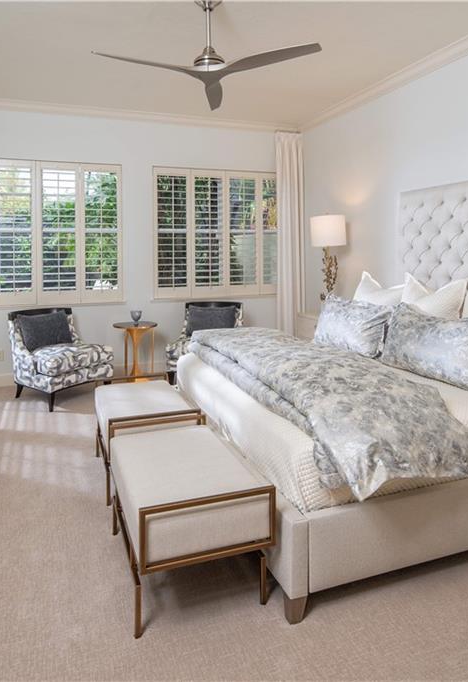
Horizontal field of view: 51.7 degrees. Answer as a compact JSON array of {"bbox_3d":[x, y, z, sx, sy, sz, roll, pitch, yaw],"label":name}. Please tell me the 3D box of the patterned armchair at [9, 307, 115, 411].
[{"bbox_3d":[-1.690,0.124,4.755,0.773,0.810,0.710,6,9,37],"label":"patterned armchair"}]

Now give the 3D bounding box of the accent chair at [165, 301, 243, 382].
[{"bbox_3d":[-0.310,0.013,5.285,0.662,0.778,0.759,2,10,13],"label":"accent chair"}]

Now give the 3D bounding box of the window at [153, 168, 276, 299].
[{"bbox_3d":[-0.124,-1.286,5.812,1.684,1.484,0.110,-2,5,-20],"label":"window"}]

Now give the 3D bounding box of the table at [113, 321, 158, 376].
[{"bbox_3d":[-1.034,0.129,5.078,0.462,0.620,0.462,-3,10,-20],"label":"table"}]

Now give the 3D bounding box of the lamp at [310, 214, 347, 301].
[{"bbox_3d":[0.993,-0.812,5.078,0.378,1.076,0.378,-3,10,-20],"label":"lamp"}]

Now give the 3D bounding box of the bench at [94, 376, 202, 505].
[{"bbox_3d":[-0.568,0.571,3.013,0.509,0.501,0.851,-3,10,-20],"label":"bench"}]

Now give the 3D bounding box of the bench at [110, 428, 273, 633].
[{"bbox_3d":[-0.231,0.736,2.126,0.509,0.501,0.851,-3,10,-20],"label":"bench"}]

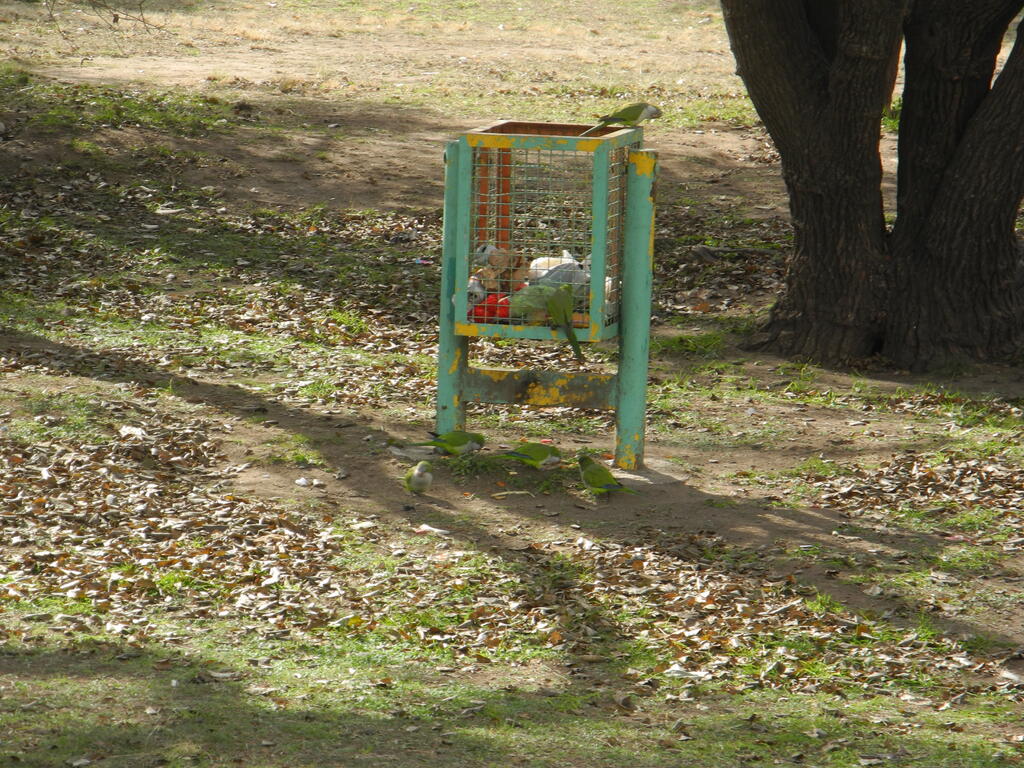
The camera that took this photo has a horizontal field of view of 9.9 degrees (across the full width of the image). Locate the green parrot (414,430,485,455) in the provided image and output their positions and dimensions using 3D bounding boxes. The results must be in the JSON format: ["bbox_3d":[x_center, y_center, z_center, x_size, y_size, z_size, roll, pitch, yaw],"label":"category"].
[{"bbox_3d":[-0.206,0.190,18.900,0.240,0.080,0.080,2,8,7],"label":"green parrot"}]

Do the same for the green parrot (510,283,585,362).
[{"bbox_3d":[0.112,-0.193,18.600,0.200,0.250,0.120,2,8,6],"label":"green parrot"}]

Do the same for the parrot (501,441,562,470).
[{"bbox_3d":[0.056,0.227,18.800,0.225,0.080,0.080,4,8,21],"label":"parrot"}]

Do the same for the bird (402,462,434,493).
[{"bbox_3d":[-0.294,0.291,18.420,0.075,0.100,0.190,-1,8,-20],"label":"bird"}]

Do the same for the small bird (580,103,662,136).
[{"bbox_3d":[0.349,-0.843,18.850,0.260,0.105,0.080,3,8,11],"label":"small bird"}]

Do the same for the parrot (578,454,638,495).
[{"bbox_3d":[0.298,0.283,18.300,0.205,0.115,0.075,4,8,22],"label":"parrot"}]

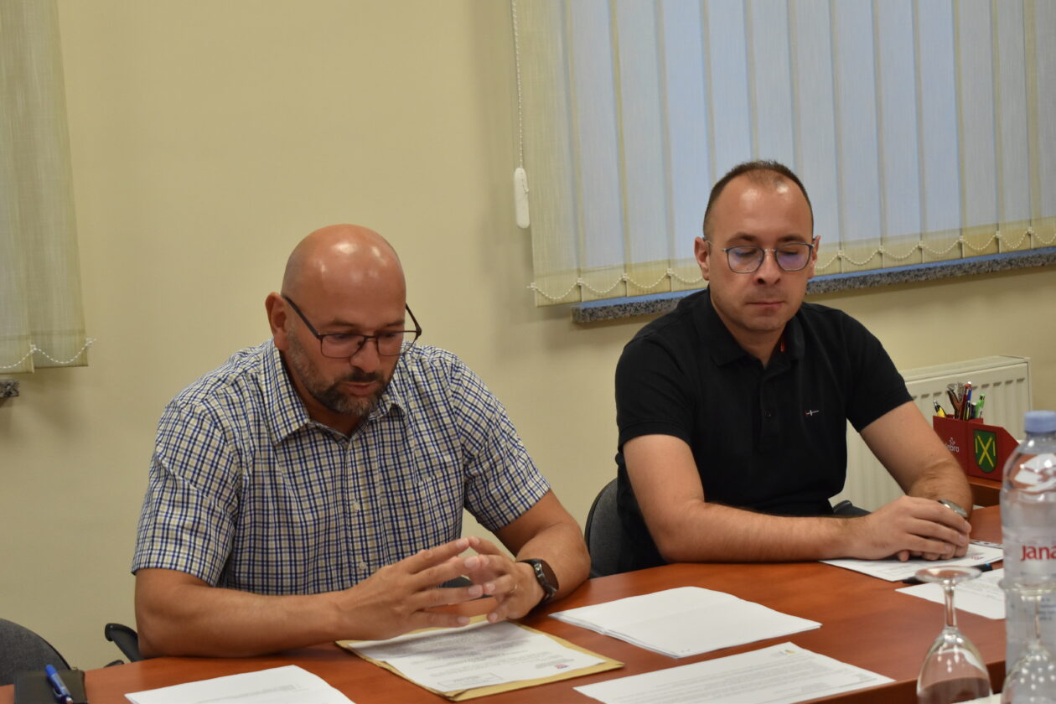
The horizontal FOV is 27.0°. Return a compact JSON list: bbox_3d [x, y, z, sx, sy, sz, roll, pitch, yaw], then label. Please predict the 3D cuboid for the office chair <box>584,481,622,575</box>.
[{"bbox_3d":[0.400,0.571,3.552,0.590,0.830,0.590,-6,7,-23],"label":"office chair"}]

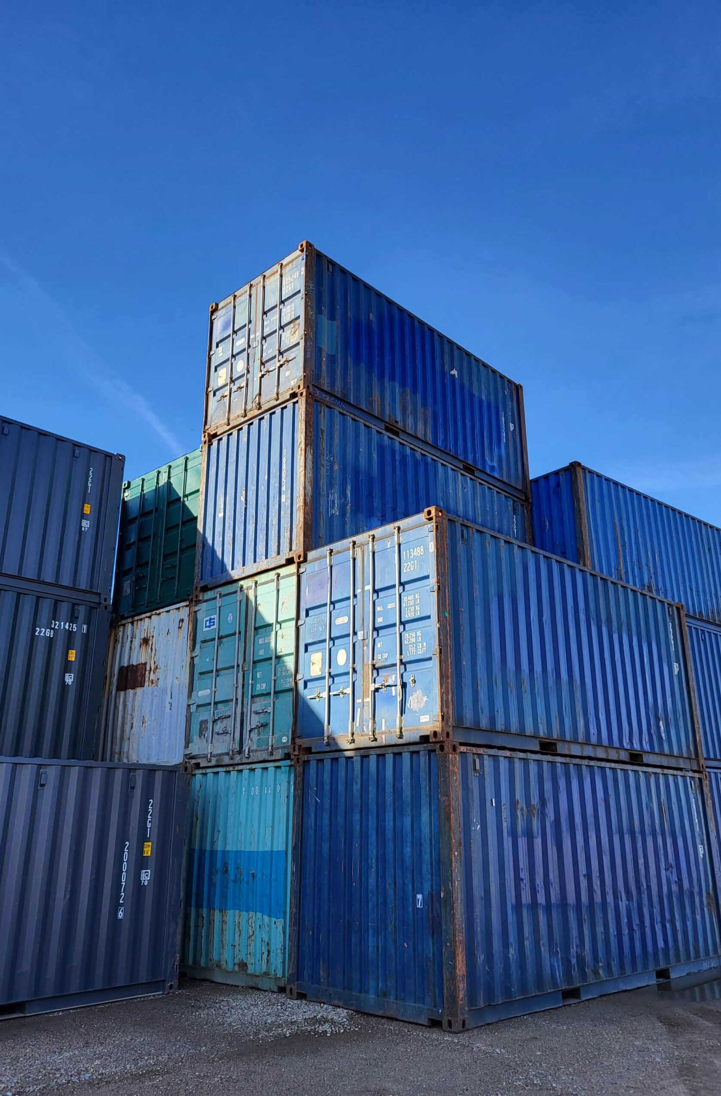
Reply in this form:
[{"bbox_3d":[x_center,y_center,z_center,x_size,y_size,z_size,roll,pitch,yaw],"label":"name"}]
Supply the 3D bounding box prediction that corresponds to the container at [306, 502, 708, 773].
[{"bbox_3d":[2.179,1.738,11.681,6.058,2.591,2.438,18,-26,-41],"label":"container"}]

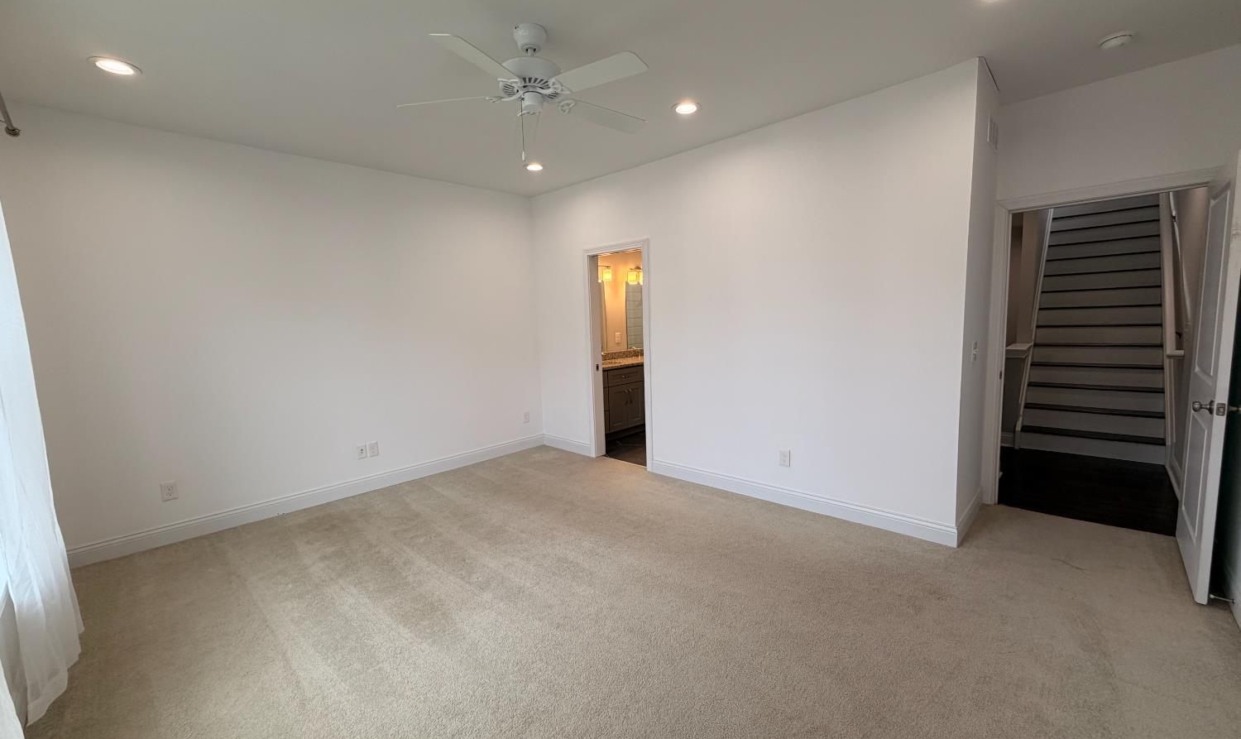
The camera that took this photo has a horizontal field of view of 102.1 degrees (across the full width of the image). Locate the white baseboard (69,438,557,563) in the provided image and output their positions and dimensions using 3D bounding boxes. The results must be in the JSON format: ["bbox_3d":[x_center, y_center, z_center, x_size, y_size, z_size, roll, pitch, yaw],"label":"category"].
[{"bbox_3d":[-2.197,0.992,4.380,0.020,0.118,3.802,4,9,44],"label":"white baseboard"}]

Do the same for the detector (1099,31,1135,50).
[{"bbox_3d":[2.499,-1.651,2.534,0.132,0.038,0.132,4,9,44],"label":"detector"}]

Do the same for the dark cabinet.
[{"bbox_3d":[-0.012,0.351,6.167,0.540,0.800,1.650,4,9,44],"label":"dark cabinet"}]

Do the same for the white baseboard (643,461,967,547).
[{"bbox_3d":[1.160,0.938,3.793,2.354,0.118,0.020,4,9,44],"label":"white baseboard"}]

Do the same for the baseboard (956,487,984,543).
[{"bbox_3d":[2.300,0.953,3.297,0.020,0.118,0.880,4,9,44],"label":"baseboard"}]

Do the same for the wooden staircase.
[{"bbox_3d":[5.335,-0.758,5.613,0.995,2.800,3.200,4,9,44],"label":"wooden staircase"}]

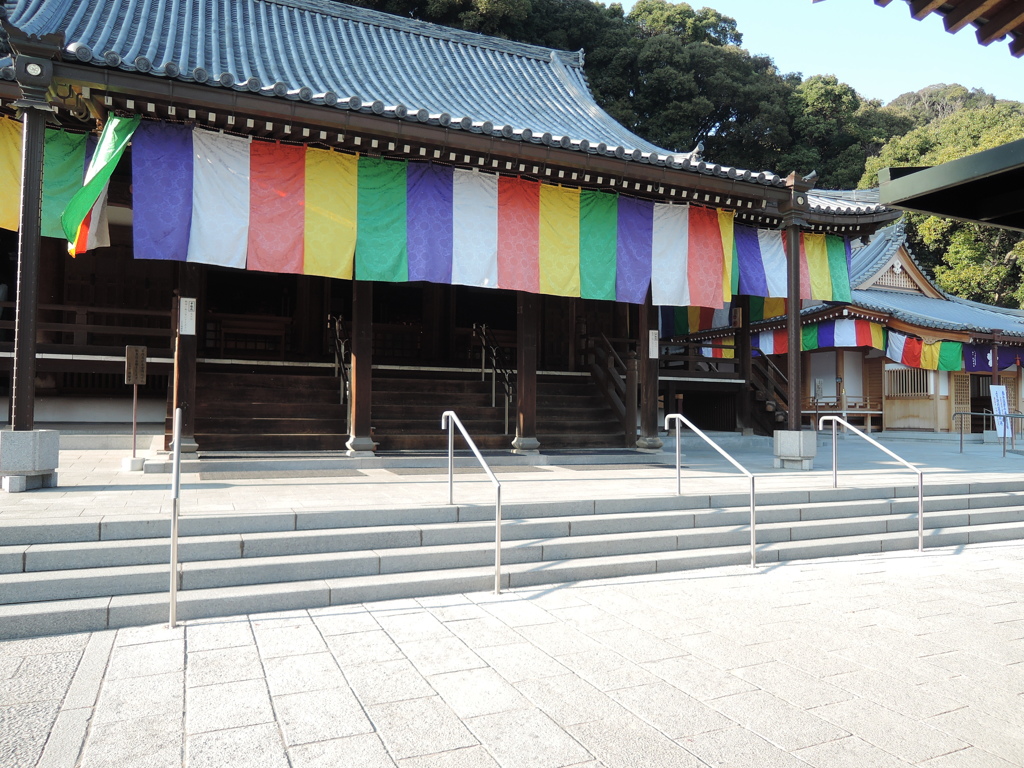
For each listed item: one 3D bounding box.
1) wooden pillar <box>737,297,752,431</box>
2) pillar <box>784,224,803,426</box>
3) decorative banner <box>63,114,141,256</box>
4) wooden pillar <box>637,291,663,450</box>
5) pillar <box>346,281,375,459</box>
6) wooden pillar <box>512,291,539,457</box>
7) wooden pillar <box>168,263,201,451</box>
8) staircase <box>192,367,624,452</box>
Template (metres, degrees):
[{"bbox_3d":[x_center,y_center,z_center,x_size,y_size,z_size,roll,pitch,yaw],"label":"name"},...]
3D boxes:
[{"bbox_3d":[5.334,-0.681,16.316,0.260,3.600,0.260,2,-2,-24],"label":"wooden pillar"},{"bbox_3d":[4.705,-0.941,11.825,0.180,3.450,0.180,2,-2,-24],"label":"pillar"},{"bbox_3d":[-4.562,-2.206,7.891,0.750,1.550,0.400,2,-2,-24],"label":"decorative banner"},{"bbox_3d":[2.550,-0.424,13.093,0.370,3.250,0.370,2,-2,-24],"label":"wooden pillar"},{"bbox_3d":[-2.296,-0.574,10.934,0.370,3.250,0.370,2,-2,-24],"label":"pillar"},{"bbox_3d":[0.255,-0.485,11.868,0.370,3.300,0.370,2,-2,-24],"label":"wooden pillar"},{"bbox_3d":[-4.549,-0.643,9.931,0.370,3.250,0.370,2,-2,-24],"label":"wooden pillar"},{"bbox_3d":[-1.685,0.466,12.818,8.170,1.350,1.300,2,-2,-24],"label":"staircase"}]

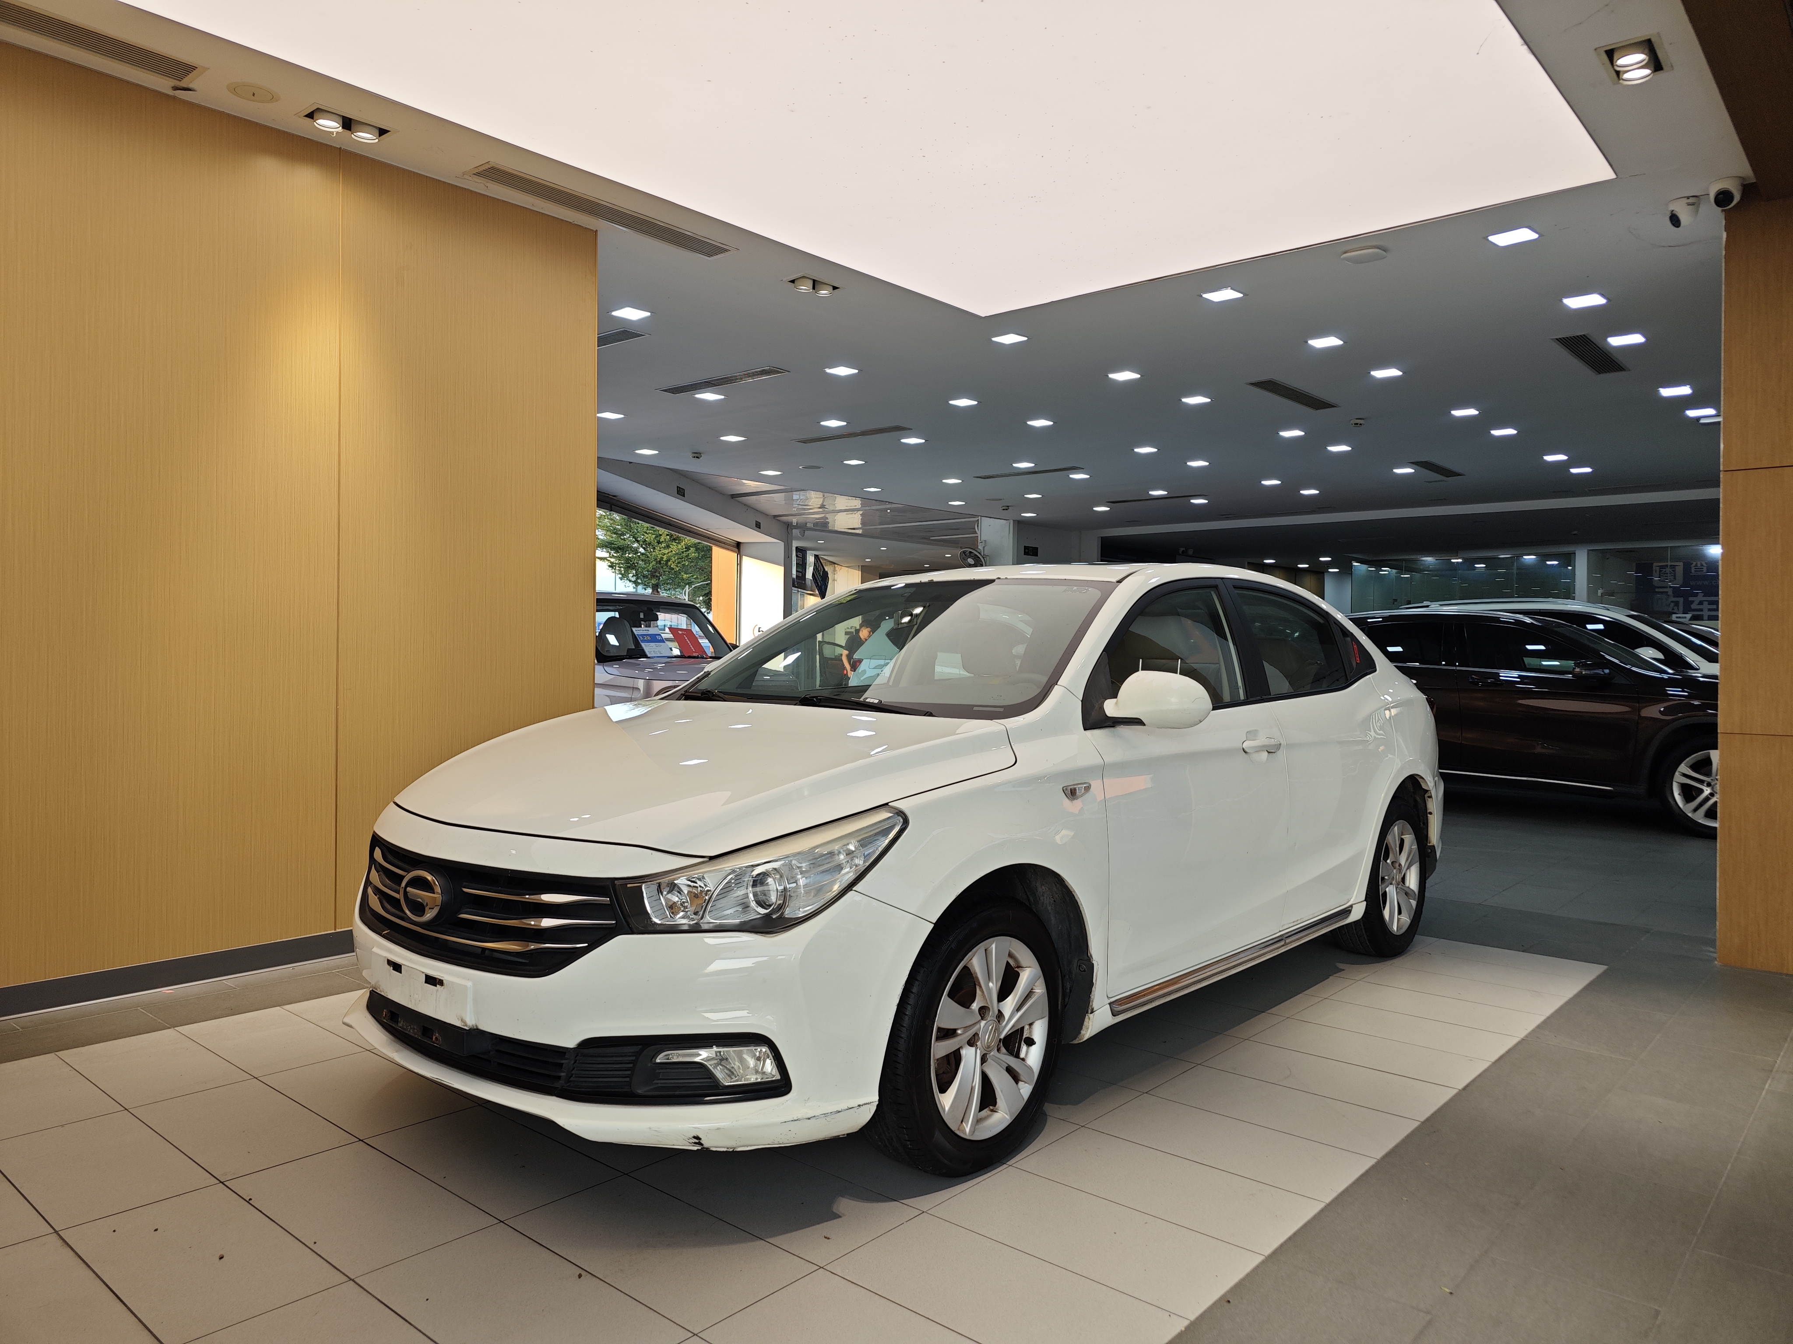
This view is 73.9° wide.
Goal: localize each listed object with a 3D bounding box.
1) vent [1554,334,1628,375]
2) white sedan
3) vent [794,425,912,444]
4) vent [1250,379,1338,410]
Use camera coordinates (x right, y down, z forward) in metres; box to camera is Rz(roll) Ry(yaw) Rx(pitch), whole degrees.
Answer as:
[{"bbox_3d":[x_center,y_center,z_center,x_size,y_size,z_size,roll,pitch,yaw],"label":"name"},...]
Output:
[{"bbox_3d":[4.189,-1.915,7.163,0.200,0.050,1.140,1,1,41],"label":"vent"},{"bbox_3d":[0.463,0.343,4.255,1.840,1.490,4.580,1,1,41],"label":"white sedan"},{"bbox_3d":[-0.381,-1.972,9.858,1.140,0.050,0.200,1,1,41],"label":"vent"},{"bbox_3d":[2.778,-1.935,8.280,0.200,0.050,1.140,1,1,41],"label":"vent"}]

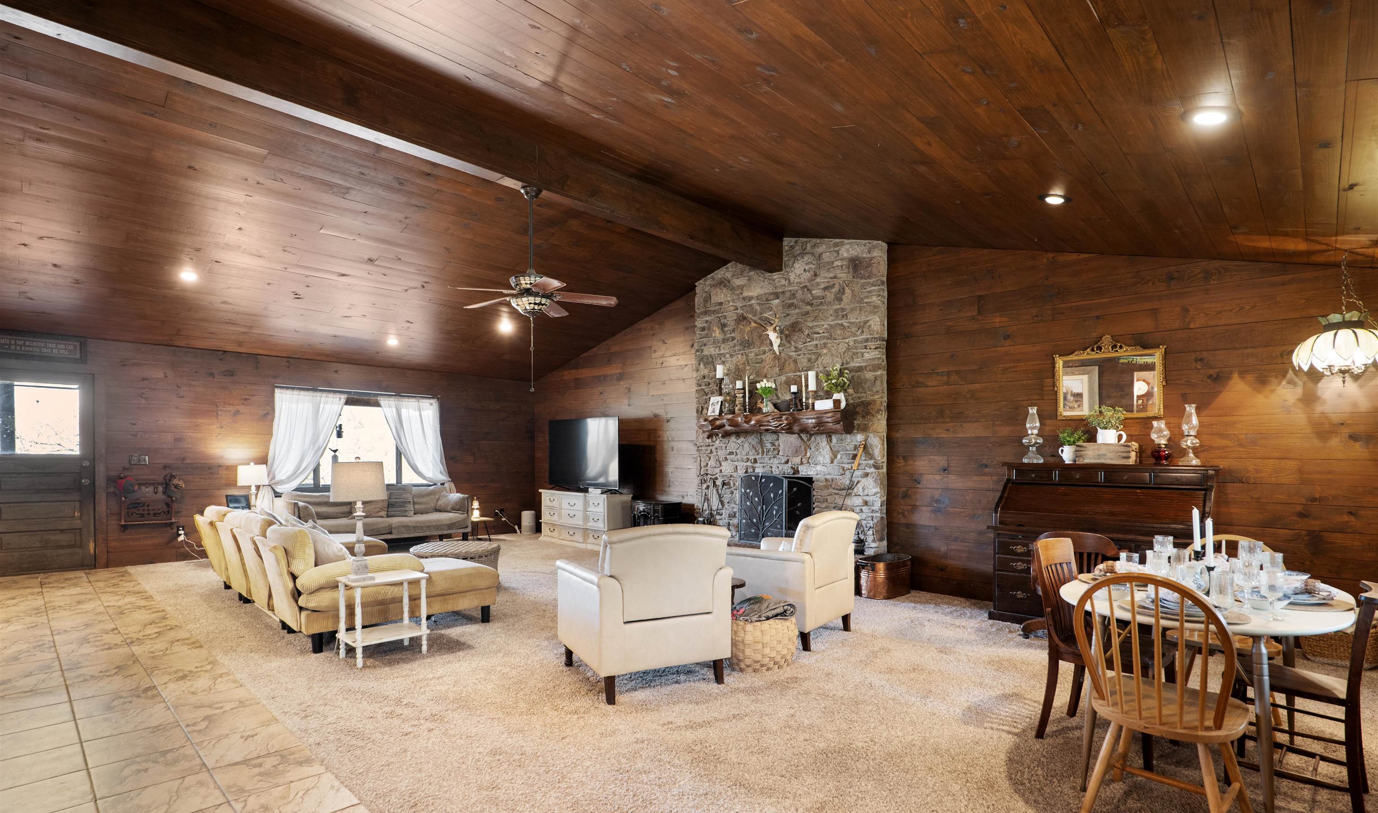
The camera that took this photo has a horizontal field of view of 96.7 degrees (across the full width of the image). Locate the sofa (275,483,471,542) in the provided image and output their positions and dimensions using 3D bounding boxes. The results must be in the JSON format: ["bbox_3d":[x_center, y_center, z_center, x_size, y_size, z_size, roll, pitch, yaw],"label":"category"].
[{"bbox_3d":[-4.318,1.523,8.519,0.934,0.782,2.184,-4,-6,44],"label":"sofa"}]

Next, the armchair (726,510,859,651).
[{"bbox_3d":[0.695,1.196,4.539,0.812,0.904,0.762,-3,-6,40],"label":"armchair"}]

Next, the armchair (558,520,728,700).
[{"bbox_3d":[-0.278,1.124,3.674,0.792,0.904,0.812,3,-5,-28],"label":"armchair"}]

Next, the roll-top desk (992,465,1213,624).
[{"bbox_3d":[3.113,1.063,4.626,1.422,1.219,0.660,-4,-6,43],"label":"roll-top desk"}]

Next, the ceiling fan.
[{"bbox_3d":[-1.213,-0.918,4.743,1.320,1.585,1.320,5,-6,-45],"label":"ceiling fan"}]

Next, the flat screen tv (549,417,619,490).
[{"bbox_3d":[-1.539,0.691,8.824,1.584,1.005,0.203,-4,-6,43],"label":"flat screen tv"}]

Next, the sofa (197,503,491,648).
[{"bbox_3d":[-3.060,1.263,5.152,1.605,0.812,2.783,5,-6,-45],"label":"sofa"}]

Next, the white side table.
[{"bbox_3d":[-1.925,1.334,3.897,0.437,0.498,0.315,4,-6,-43],"label":"white side table"}]

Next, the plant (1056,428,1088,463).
[{"bbox_3d":[3.091,0.318,4.946,0.223,0.287,0.213,-4,-6,43],"label":"plant"}]

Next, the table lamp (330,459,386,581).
[{"bbox_3d":[-2.057,0.707,3.862,0.350,0.746,0.350,4,-6,-43],"label":"table lamp"}]

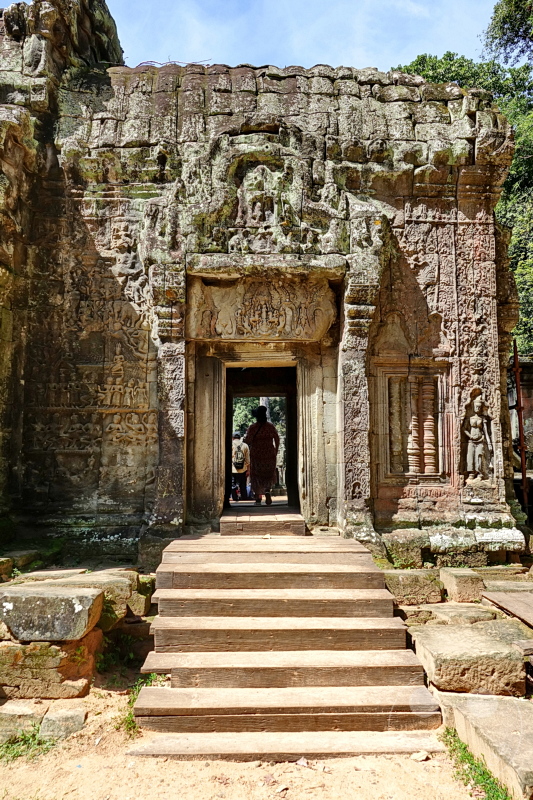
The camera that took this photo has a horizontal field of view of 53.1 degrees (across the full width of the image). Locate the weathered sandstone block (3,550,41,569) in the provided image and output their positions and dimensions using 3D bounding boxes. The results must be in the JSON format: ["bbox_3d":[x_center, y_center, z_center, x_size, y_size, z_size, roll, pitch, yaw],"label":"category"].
[{"bbox_3d":[-2.490,1.632,5.473,0.360,0.160,0.300,1,-5,-11],"label":"weathered sandstone block"}]

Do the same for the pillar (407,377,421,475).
[{"bbox_3d":[1.825,0.291,6.634,0.160,1.200,0.160,0,-7,-1],"label":"pillar"}]

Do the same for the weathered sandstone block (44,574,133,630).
[{"bbox_3d":[-1.460,1.630,4.368,0.760,0.340,0.420,0,-5,-1],"label":"weathered sandstone block"}]

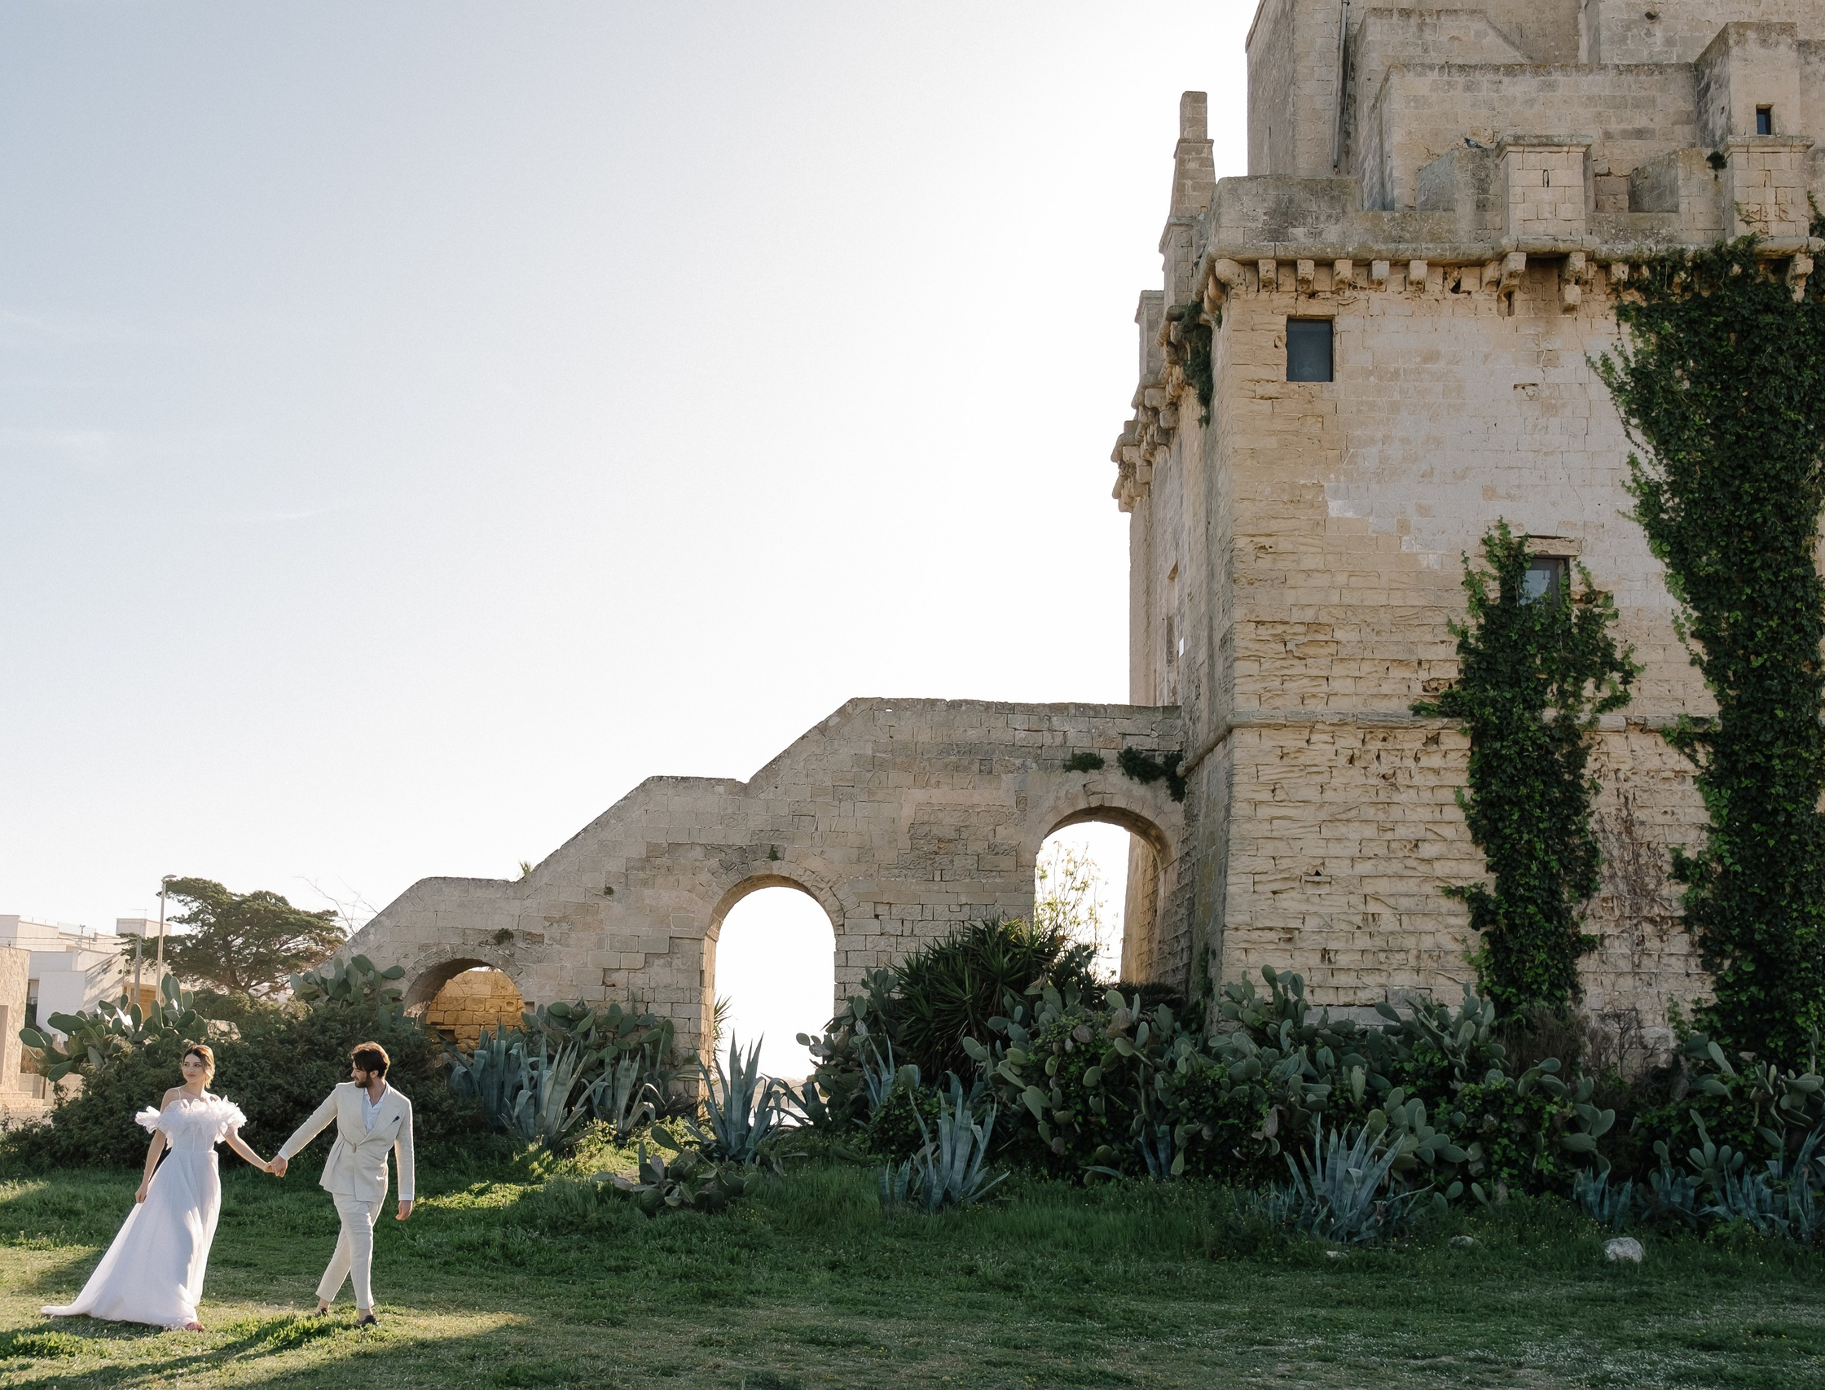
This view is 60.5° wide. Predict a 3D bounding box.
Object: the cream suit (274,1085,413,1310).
[{"bbox_3d":[-3.765,3.340,10.400,0.880,1.440,0.500,5,-12,-21],"label":"cream suit"}]

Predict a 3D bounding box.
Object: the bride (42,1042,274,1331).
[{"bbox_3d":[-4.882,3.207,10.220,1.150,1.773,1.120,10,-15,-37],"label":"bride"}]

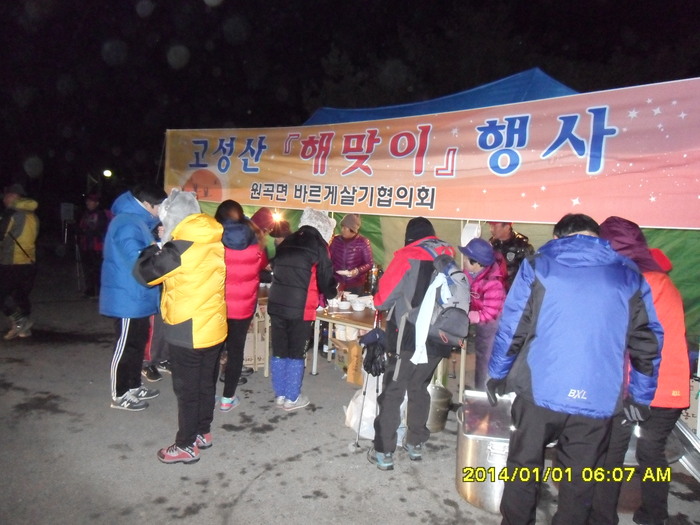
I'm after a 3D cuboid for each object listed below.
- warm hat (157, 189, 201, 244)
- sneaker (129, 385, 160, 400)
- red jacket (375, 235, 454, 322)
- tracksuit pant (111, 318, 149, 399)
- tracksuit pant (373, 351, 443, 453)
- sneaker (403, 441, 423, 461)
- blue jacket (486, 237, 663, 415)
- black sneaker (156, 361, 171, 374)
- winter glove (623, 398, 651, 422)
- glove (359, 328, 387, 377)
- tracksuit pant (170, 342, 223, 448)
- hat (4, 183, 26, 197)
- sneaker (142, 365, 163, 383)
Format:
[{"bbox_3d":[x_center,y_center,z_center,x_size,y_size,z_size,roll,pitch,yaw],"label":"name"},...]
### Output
[{"bbox_3d":[-1.005,-0.277,2.860,0.250,0.310,0.220,3,8,10],"label":"warm hat"},{"bbox_3d":[-1.655,1.027,3.870,0.285,0.120,0.105,1,6,-12],"label":"sneaker"},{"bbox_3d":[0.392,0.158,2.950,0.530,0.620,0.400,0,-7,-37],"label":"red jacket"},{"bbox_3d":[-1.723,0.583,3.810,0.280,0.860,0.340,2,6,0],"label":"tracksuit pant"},{"bbox_3d":[0.361,0.740,3.050,0.400,0.850,0.320,-1,6,-30],"label":"tracksuit pant"},{"bbox_3d":[0.401,1.193,3.164,0.105,0.130,0.270,-3,10,-32],"label":"sneaker"},{"bbox_3d":[0.904,0.257,1.980,0.670,0.720,0.380,1,8,15],"label":"blue jacket"},{"bbox_3d":[-1.793,0.956,4.580,0.280,0.115,0.105,6,7,36],"label":"black sneaker"},{"bbox_3d":[1.151,0.591,1.950,0.100,0.130,0.110,1,7,10],"label":"winter glove"},{"bbox_3d":[0.143,0.571,3.080,0.120,0.300,0.160,-6,12,-45],"label":"glove"},{"bbox_3d":[-0.939,0.667,2.970,0.290,0.900,0.360,3,8,25],"label":"tracksuit pant"},{"bbox_3d":[-3.515,-0.767,5.100,0.250,0.150,0.200,1,8,-5],"label":"hat"},{"bbox_3d":[-1.755,0.952,4.292,0.100,0.110,0.275,-1,7,-35],"label":"sneaker"}]

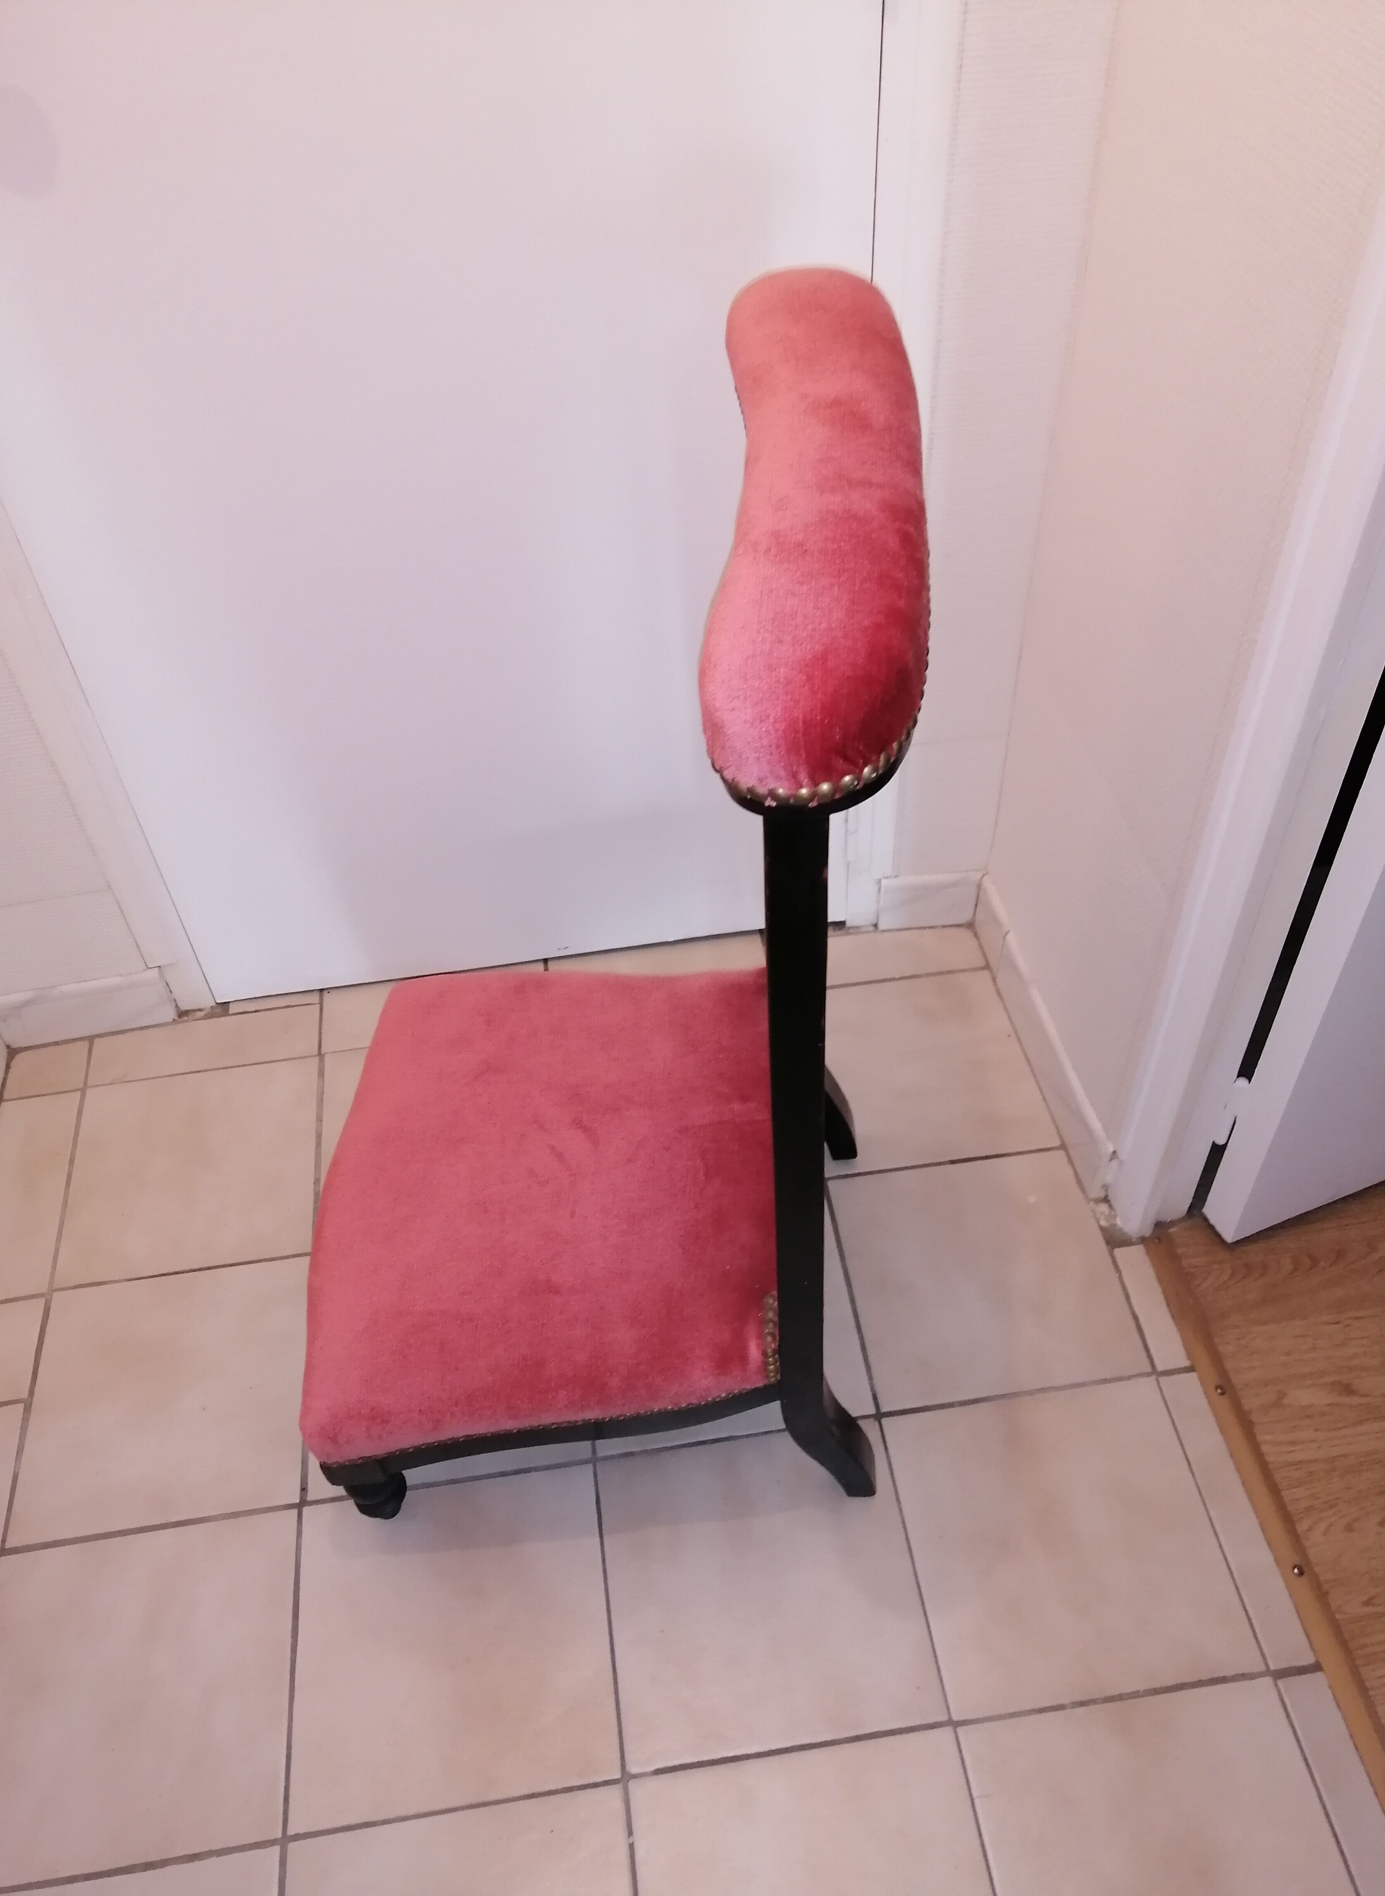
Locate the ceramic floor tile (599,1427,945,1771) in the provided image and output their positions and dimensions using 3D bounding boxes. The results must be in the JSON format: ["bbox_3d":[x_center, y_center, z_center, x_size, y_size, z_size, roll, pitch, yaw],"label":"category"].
[{"bbox_3d":[0.058,0.530,1.183,0.251,0.010,0.247,-7,47,-4],"label":"ceramic floor tile"}]

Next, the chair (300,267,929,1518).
[{"bbox_3d":[-0.088,0.049,1.030,0.473,0.882,0.430,-2,47,2],"label":"chair"}]

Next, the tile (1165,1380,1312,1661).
[{"bbox_3d":[0.459,0.478,1.209,0.034,0.010,0.247,-7,47,-4],"label":"tile"}]

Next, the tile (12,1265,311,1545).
[{"bbox_3d":[-0.486,0.418,1.328,0.252,0.010,0.250,-7,46,-4],"label":"tile"}]

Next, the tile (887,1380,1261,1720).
[{"bbox_3d":[0.315,0.501,1.210,0.253,0.010,0.252,-7,46,-4],"label":"tile"}]

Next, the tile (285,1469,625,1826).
[{"bbox_3d":[-0.197,0.564,1.167,0.251,0.010,0.247,-7,47,-4],"label":"tile"}]

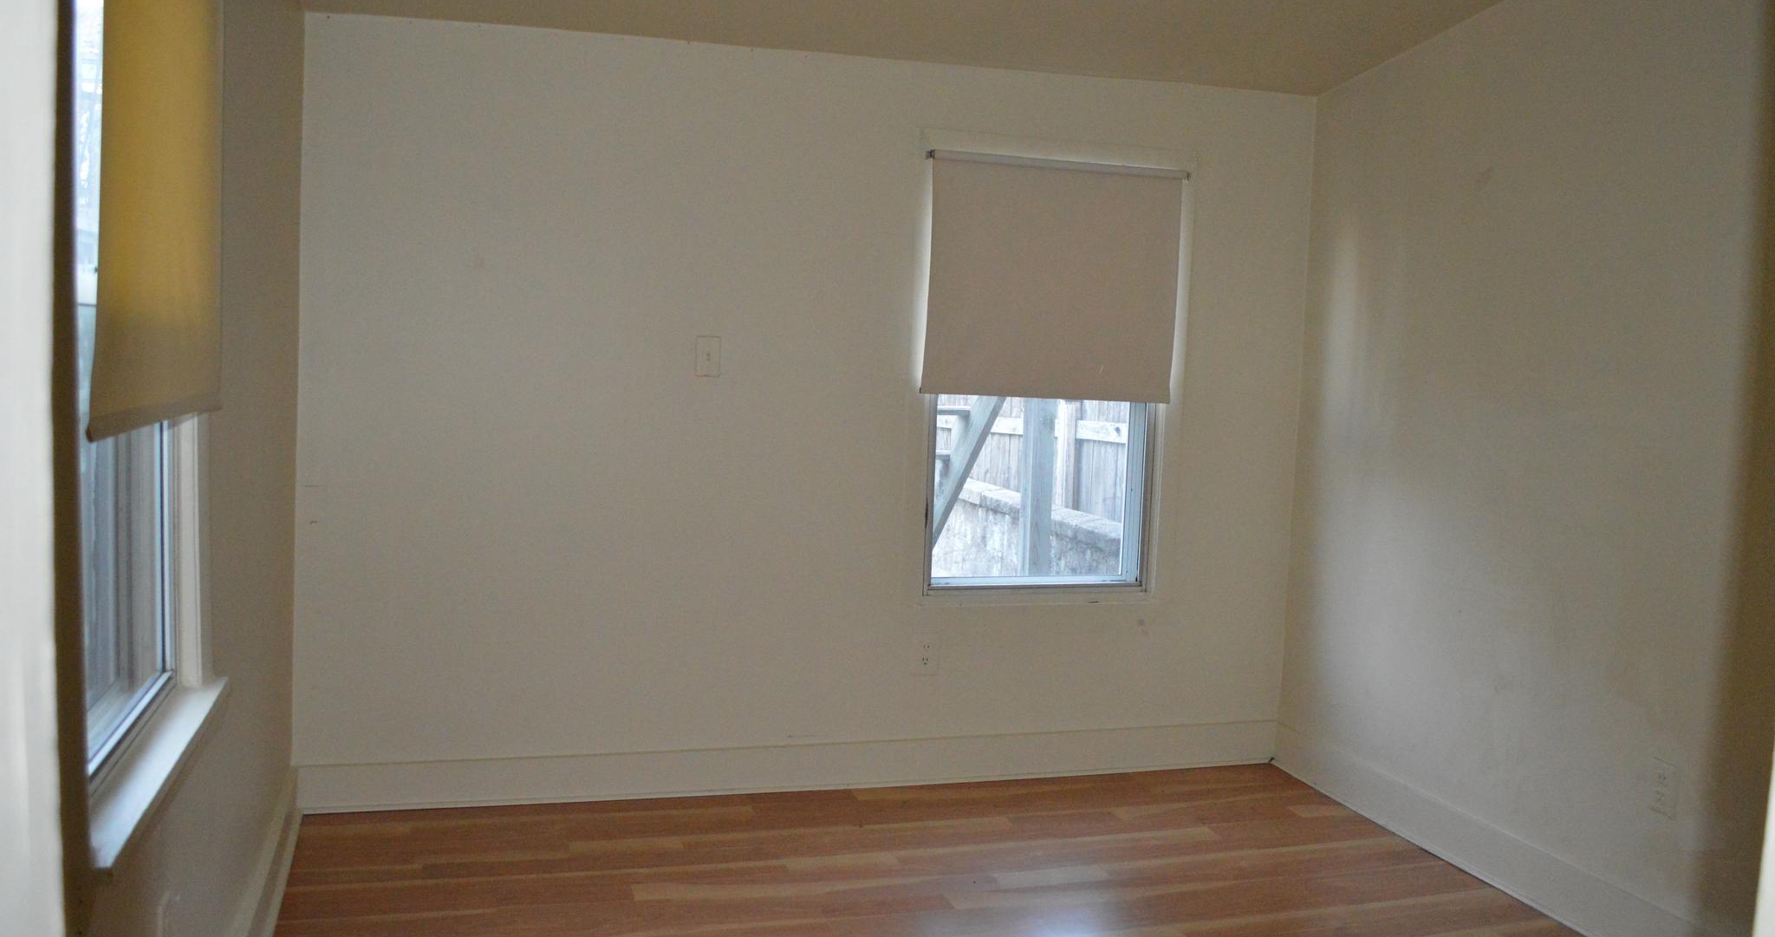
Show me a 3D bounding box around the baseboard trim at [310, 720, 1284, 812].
[{"bbox_3d":[-0.142,0.894,4.011,3.020,0.140,0.024,1,5,-17],"label":"baseboard trim"}]

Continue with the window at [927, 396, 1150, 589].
[{"bbox_3d":[0.492,-0.246,4.127,0.760,1.260,0.080,1,5,-17],"label":"window"}]

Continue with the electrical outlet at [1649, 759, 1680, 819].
[{"bbox_3d":[1.747,0.724,3.003,0.012,0.117,0.072,1,5,-17],"label":"electrical outlet"}]

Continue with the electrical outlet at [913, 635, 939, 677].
[{"bbox_3d":[0.119,0.572,4.063,0.076,0.120,0.012,1,5,-17],"label":"electrical outlet"}]

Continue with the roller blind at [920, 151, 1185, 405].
[{"bbox_3d":[0.506,-0.566,4.024,0.830,0.720,0.050,1,5,-17],"label":"roller blind"}]

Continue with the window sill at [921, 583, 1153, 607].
[{"bbox_3d":[0.478,0.399,4.159,0.780,0.052,0.060,1,5,-17],"label":"window sill"}]

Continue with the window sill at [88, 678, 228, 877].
[{"bbox_3d":[-1.043,0.416,1.875,0.090,0.025,0.850,1,6,-18],"label":"window sill"}]

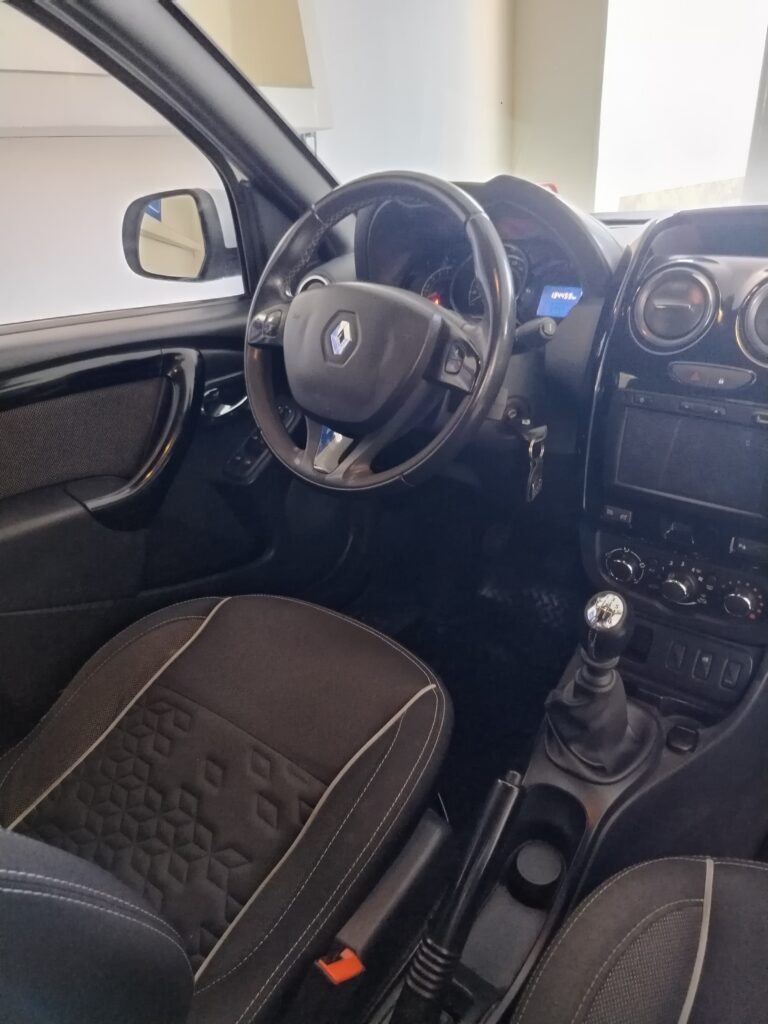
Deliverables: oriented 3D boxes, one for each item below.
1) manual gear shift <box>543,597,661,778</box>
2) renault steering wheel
[{"bbox_3d":[0.247,0.176,0.777,0.130,0.200,0.140,15,35,32],"label":"manual gear shift"},{"bbox_3d":[-0.020,-0.210,0.839,0.375,0.375,0.110,20,8,32],"label":"renault steering wheel"}]

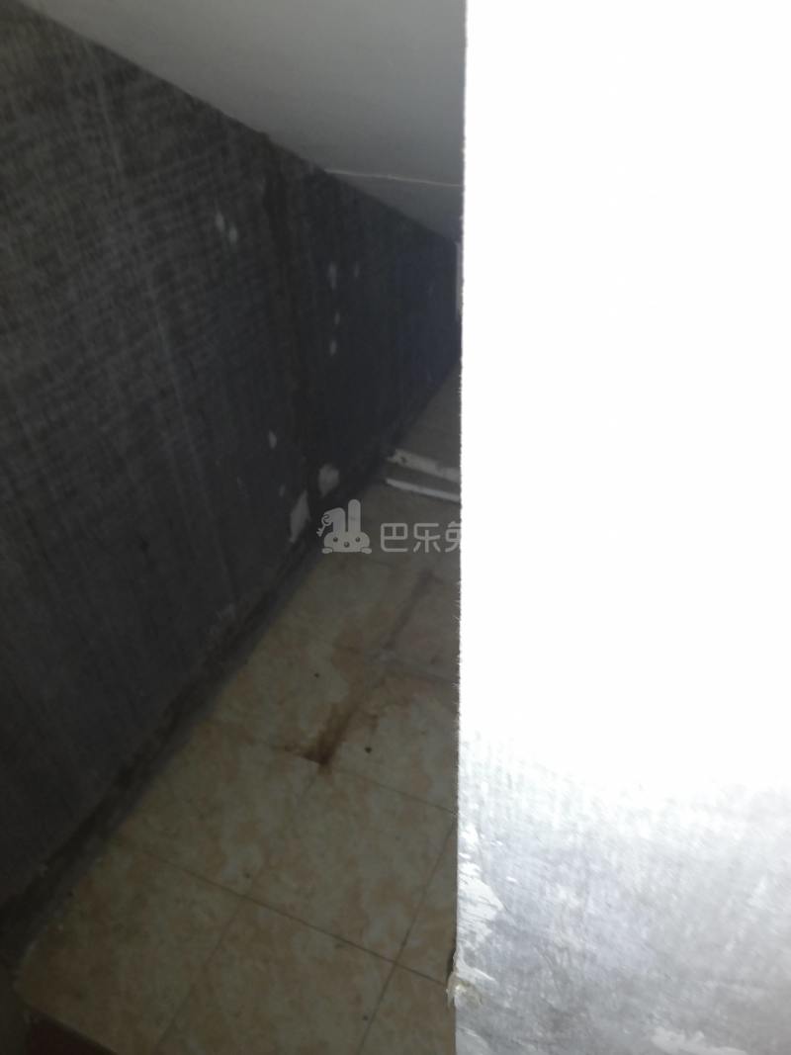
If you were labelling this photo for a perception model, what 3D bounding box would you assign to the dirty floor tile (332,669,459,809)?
[{"bbox_3d":[0.046,0.437,1.770,0.300,0.010,0.300,13,43,20],"label":"dirty floor tile"}]

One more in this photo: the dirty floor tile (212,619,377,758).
[{"bbox_3d":[-0.230,0.371,1.875,0.300,0.010,0.300,13,43,20],"label":"dirty floor tile"}]

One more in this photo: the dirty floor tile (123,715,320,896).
[{"bbox_3d":[-0.352,0.556,1.668,0.300,0.010,0.300,13,43,20],"label":"dirty floor tile"}]

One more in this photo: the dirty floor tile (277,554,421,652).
[{"bbox_3d":[-0.108,0.186,2.081,0.300,0.010,0.300,13,43,20],"label":"dirty floor tile"}]

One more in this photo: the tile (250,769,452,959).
[{"bbox_3d":[-0.076,0.622,1.563,0.300,0.010,0.300,13,43,20],"label":"tile"}]

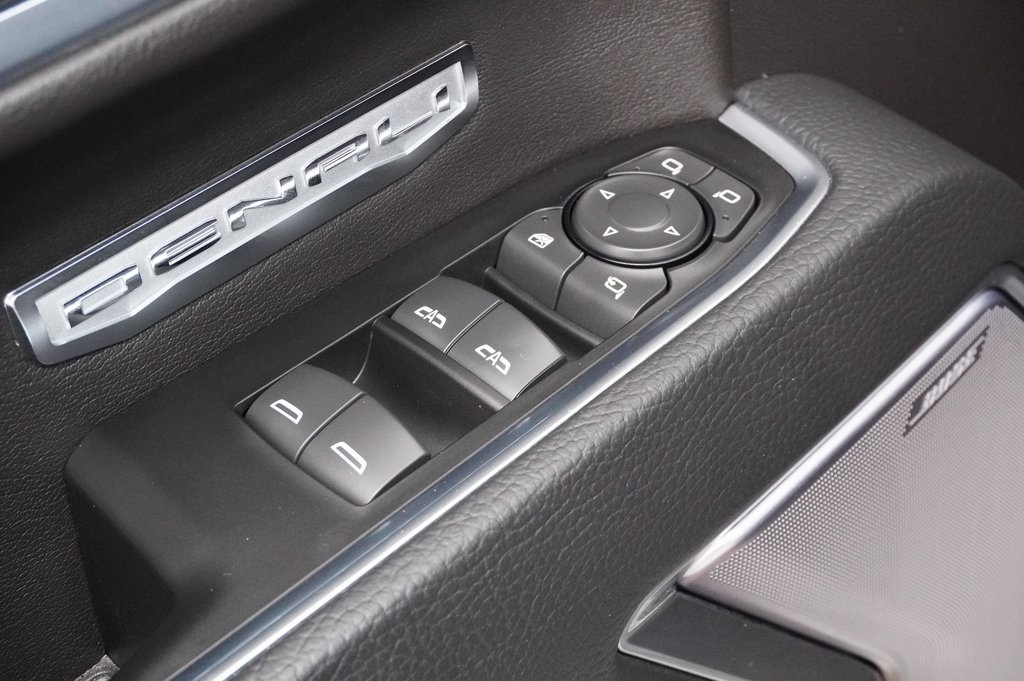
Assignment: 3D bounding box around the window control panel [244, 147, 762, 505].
[{"bbox_3d":[0.004,-0.007,0.411,0.045,0.021,0.151,34,53,31],"label":"window control panel"}]

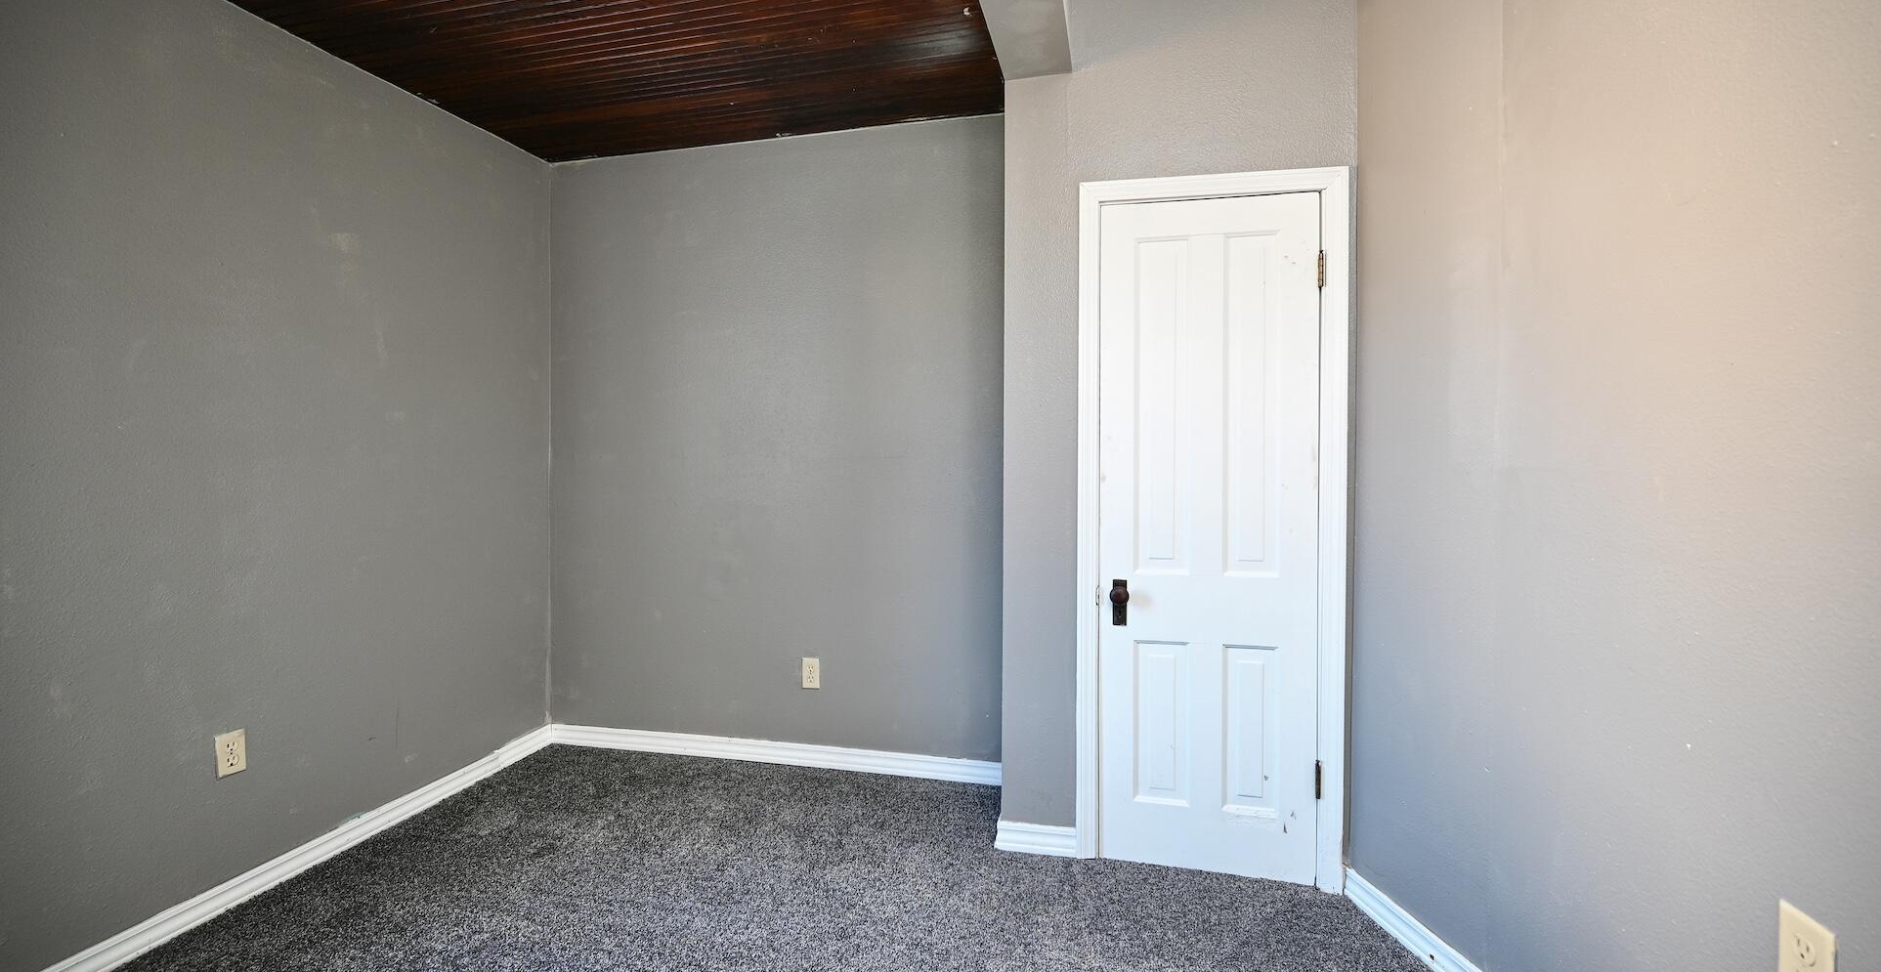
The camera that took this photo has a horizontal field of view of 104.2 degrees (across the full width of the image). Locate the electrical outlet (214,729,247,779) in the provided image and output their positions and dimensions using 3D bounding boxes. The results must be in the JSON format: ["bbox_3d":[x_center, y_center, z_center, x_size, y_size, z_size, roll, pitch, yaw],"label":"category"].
[{"bbox_3d":[-1.909,0.720,1.970,0.010,0.114,0.070,0,0,11],"label":"electrical outlet"}]

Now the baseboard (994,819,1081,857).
[{"bbox_3d":[0.293,1.078,2.244,0.245,0.090,0.020,0,0,12],"label":"baseboard"}]

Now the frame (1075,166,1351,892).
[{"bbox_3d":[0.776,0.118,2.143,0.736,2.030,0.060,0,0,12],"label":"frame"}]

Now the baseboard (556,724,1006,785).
[{"bbox_3d":[-0.690,1.058,2.916,1.987,0.083,0.020,0,0,13],"label":"baseboard"}]

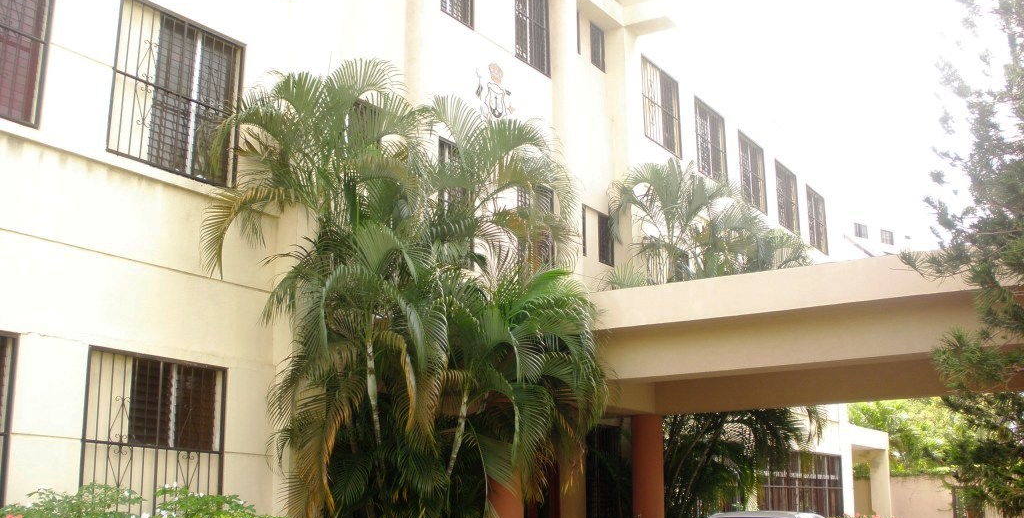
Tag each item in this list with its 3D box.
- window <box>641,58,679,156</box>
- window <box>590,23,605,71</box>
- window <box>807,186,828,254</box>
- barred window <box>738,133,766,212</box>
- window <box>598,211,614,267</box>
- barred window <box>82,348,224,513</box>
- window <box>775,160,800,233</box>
[{"bbox_3d":[3.270,-3.304,23.478,0.180,1.834,1.776,-9,-16,33],"label":"window"},{"bbox_3d":[1.781,-4.375,21.993,0.150,0.941,0.624,-9,-16,32],"label":"window"},{"bbox_3d":[9.147,-1.155,32.049,0.180,1.787,1.633,-9,-16,33],"label":"window"},{"bbox_3d":[6.525,-2.315,28.790,0.150,1.909,1.881,-9,-16,32],"label":"barred window"},{"bbox_3d":[1.879,-0.384,21.163,0.150,1.027,0.643,-9,-16,32],"label":"window"},{"bbox_3d":[-3.848,2.000,11.532,0.150,1.891,1.872,-9,-16,32],"label":"barred window"},{"bbox_3d":[8.069,-1.753,31.090,0.150,1.909,1.834,-9,-16,32],"label":"window"}]

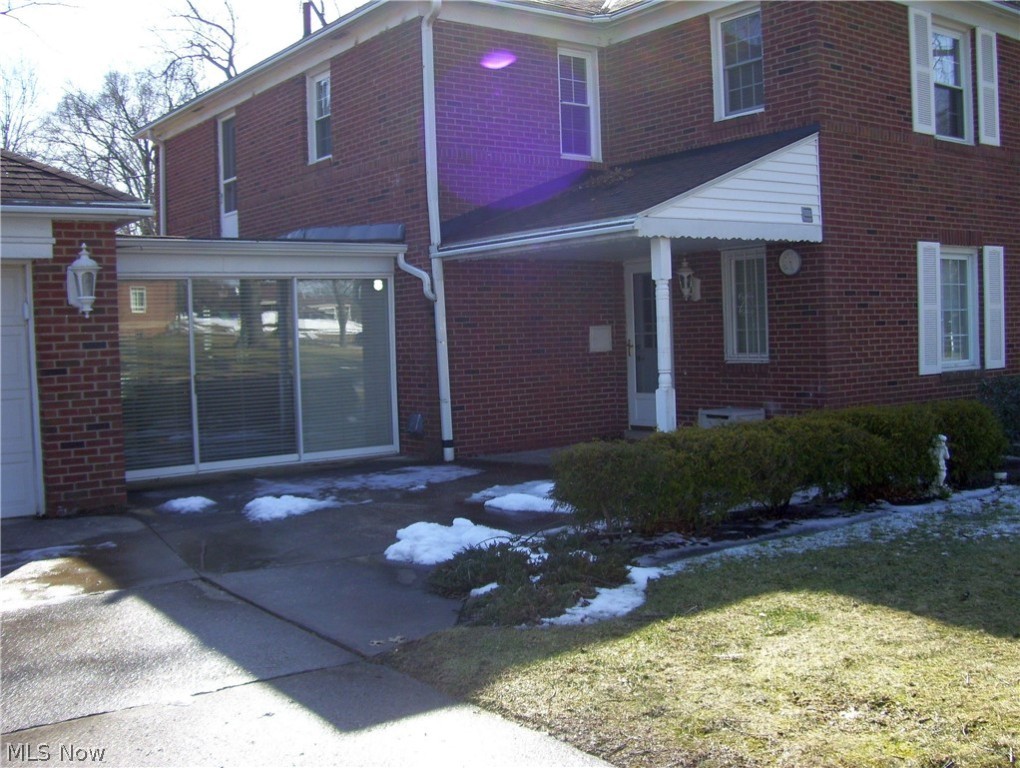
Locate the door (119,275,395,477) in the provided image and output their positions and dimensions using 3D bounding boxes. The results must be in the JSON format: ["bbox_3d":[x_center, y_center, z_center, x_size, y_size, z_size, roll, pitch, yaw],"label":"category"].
[{"bbox_3d":[-2.804,-0.131,11.763,3.572,2.120,0.113,-4,3,-38],"label":"door"}]

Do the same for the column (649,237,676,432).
[{"bbox_3d":[1.421,-0.273,9.791,0.122,2.171,0.122,-4,3,-38],"label":"column"}]

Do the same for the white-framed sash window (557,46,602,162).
[{"bbox_3d":[0.852,-3.469,13.253,0.677,1.372,0.120,-4,3,-38],"label":"white-framed sash window"}]

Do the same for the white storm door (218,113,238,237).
[{"bbox_3d":[-4.395,-3.173,16.729,0.090,2.030,0.670,-4,4,-37],"label":"white storm door"}]

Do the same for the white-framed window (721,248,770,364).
[{"bbox_3d":[2.668,-0.881,11.919,0.120,1.288,0.635,-4,3,-38],"label":"white-framed window"}]

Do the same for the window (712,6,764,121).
[{"bbox_3d":[2.555,-3.549,11.818,0.120,1.151,0.719,-4,3,-38],"label":"window"}]

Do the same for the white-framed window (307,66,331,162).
[{"bbox_3d":[-2.467,-3.502,13.984,0.120,1.128,0.658,-4,3,-38],"label":"white-framed window"}]

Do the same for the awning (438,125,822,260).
[{"bbox_3d":[1.179,-2.032,11.456,2.707,1.241,3.187,-4,3,-38],"label":"awning"}]

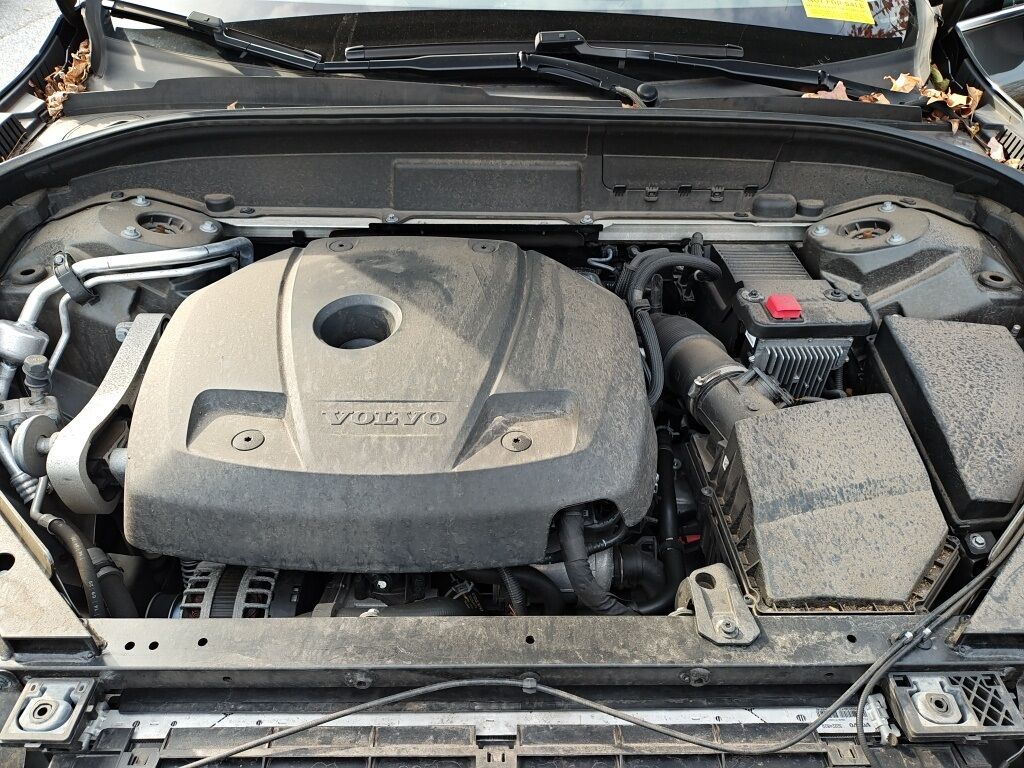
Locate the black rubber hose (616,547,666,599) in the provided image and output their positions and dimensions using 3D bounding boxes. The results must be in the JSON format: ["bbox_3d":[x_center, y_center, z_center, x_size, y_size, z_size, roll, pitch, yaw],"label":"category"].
[{"bbox_3d":[0.172,0.252,0.985,0.066,0.062,0.060,0,39,0],"label":"black rubber hose"}]

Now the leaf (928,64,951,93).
[{"bbox_3d":[0.815,-0.583,1.410,0.038,0.050,0.035,0,39,0],"label":"leaf"}]

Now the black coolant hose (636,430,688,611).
[{"bbox_3d":[0.200,0.191,1.004,0.065,0.130,0.220,0,39,0],"label":"black coolant hose"}]

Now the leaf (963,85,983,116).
[{"bbox_3d":[0.834,-0.514,1.340,0.030,0.055,0.025,0,39,0],"label":"leaf"}]

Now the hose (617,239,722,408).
[{"bbox_3d":[0.235,-0.093,1.108,0.150,0.120,0.280,0,39,0],"label":"hose"}]

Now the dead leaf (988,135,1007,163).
[{"bbox_3d":[0.781,-0.377,1.190,0.026,0.036,0.025,0,39,0],"label":"dead leaf"}]

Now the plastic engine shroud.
[{"bbox_3d":[-0.146,-0.015,1.017,0.650,0.205,0.520,0,39,0],"label":"plastic engine shroud"}]

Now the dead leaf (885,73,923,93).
[{"bbox_3d":[0.720,-0.554,1.360,0.068,0.028,0.040,0,39,0],"label":"dead leaf"}]

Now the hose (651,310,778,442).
[{"bbox_3d":[0.277,-0.006,1.024,0.100,0.110,0.240,-9,40,-10],"label":"hose"}]

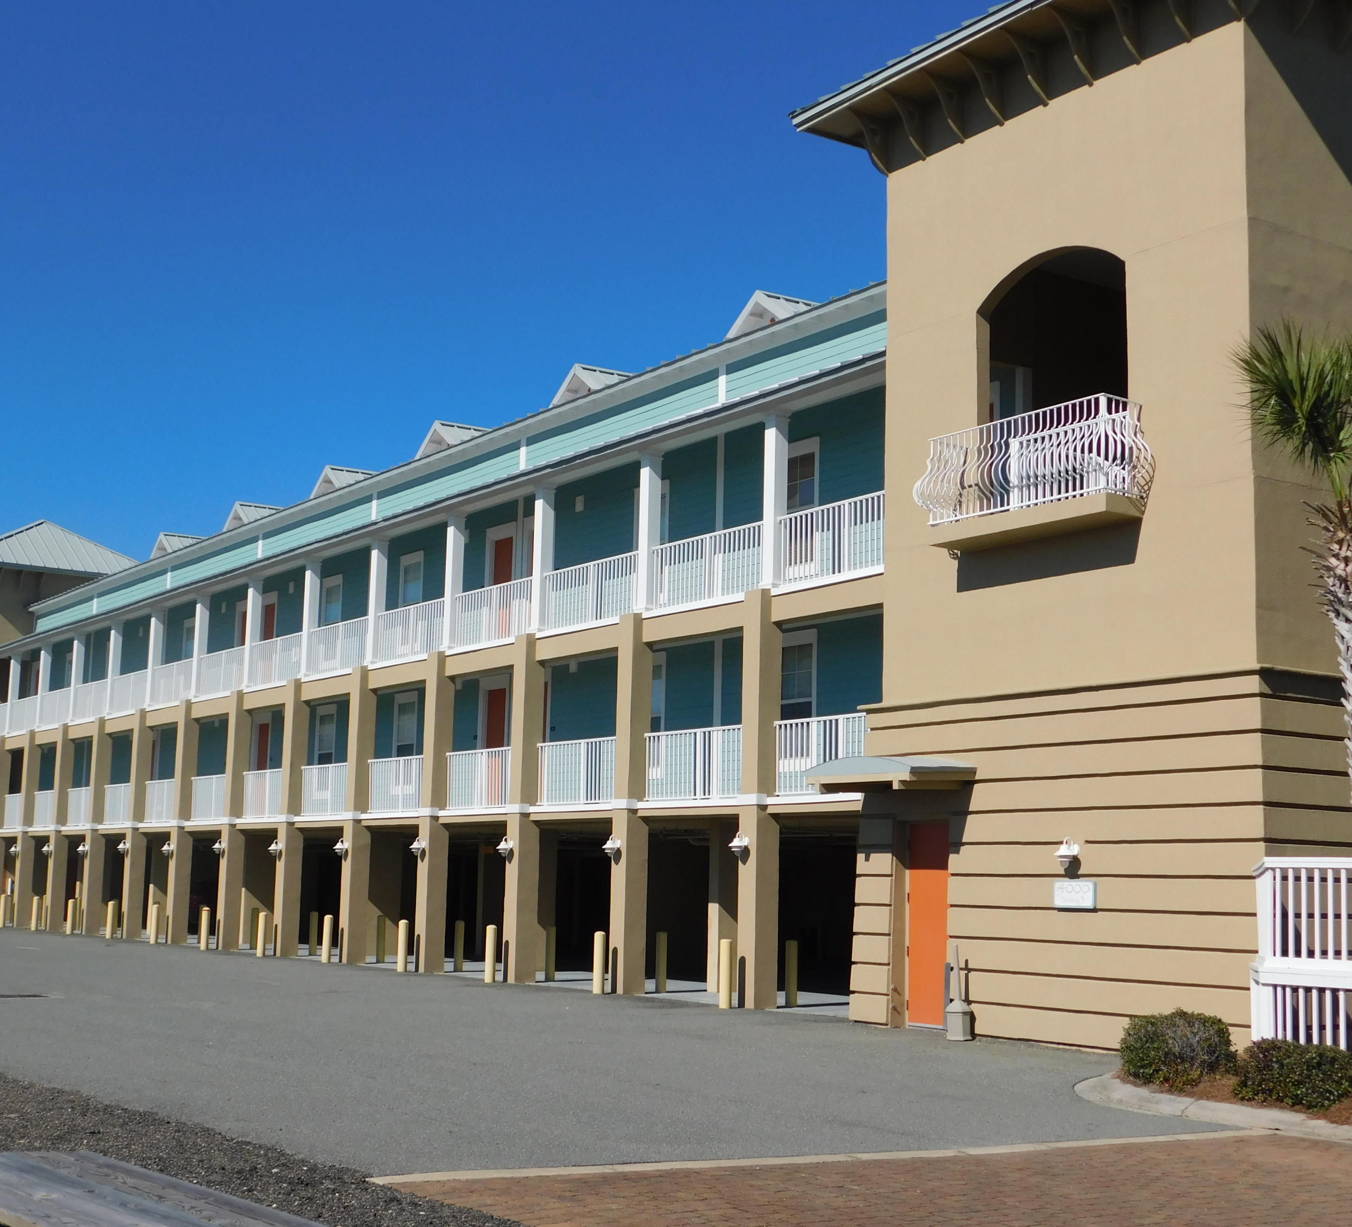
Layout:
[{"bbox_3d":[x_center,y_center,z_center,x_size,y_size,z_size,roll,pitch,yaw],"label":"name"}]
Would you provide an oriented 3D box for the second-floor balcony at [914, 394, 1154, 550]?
[{"bbox_3d":[3.900,-1.538,21.126,0.760,1.281,3.112,7,-10,-34],"label":"second-floor balcony"}]

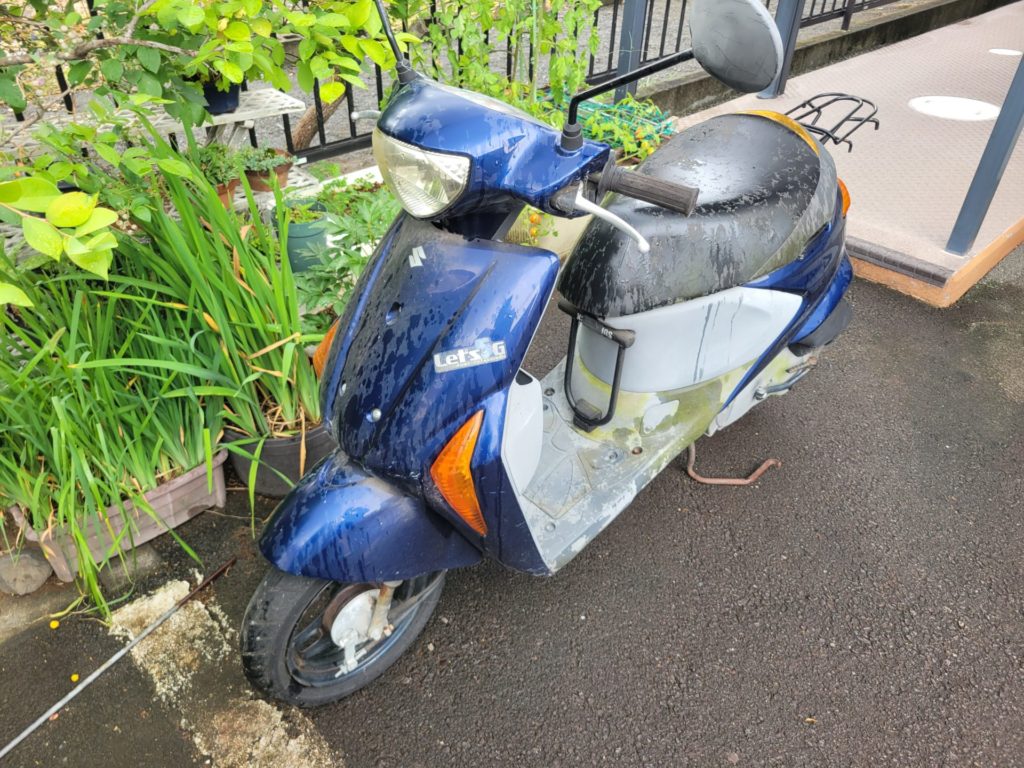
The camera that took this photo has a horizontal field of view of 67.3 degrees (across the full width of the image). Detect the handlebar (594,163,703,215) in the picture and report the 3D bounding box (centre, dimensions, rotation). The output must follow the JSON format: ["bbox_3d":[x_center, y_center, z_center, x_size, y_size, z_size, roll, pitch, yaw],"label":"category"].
[{"bbox_3d":[0.160,-0.226,0.906,0.125,0.045,0.045,24,43,31],"label":"handlebar"}]

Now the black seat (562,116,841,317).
[{"bbox_3d":[0.344,-0.334,1.472,0.660,0.230,0.275,-30,48,-34],"label":"black seat"}]

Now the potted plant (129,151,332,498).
[{"bbox_3d":[-0.591,-0.133,1.739,0.419,0.760,0.409,1,37,-1],"label":"potted plant"}]

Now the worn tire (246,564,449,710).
[{"bbox_3d":[-0.285,0.399,1.358,0.388,0.388,0.082,-27,46,-32],"label":"worn tire"}]

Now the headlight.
[{"bbox_3d":[-0.115,-0.271,1.018,0.102,0.119,0.171,-27,46,-33],"label":"headlight"}]

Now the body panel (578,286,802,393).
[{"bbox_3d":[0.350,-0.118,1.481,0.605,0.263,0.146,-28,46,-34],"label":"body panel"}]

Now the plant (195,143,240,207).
[{"bbox_3d":[-0.971,-0.703,2.558,0.161,0.200,0.156,1,37,-1],"label":"plant"}]

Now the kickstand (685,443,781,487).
[{"bbox_3d":[0.504,0.174,1.778,0.200,0.095,0.080,1,38,0],"label":"kickstand"}]

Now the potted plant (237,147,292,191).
[{"bbox_3d":[-0.675,-0.587,2.116,0.150,0.090,0.150,1,38,0],"label":"potted plant"}]

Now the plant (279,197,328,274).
[{"bbox_3d":[-0.638,-0.440,2.310,0.165,0.170,0.165,1,38,0],"label":"plant"}]

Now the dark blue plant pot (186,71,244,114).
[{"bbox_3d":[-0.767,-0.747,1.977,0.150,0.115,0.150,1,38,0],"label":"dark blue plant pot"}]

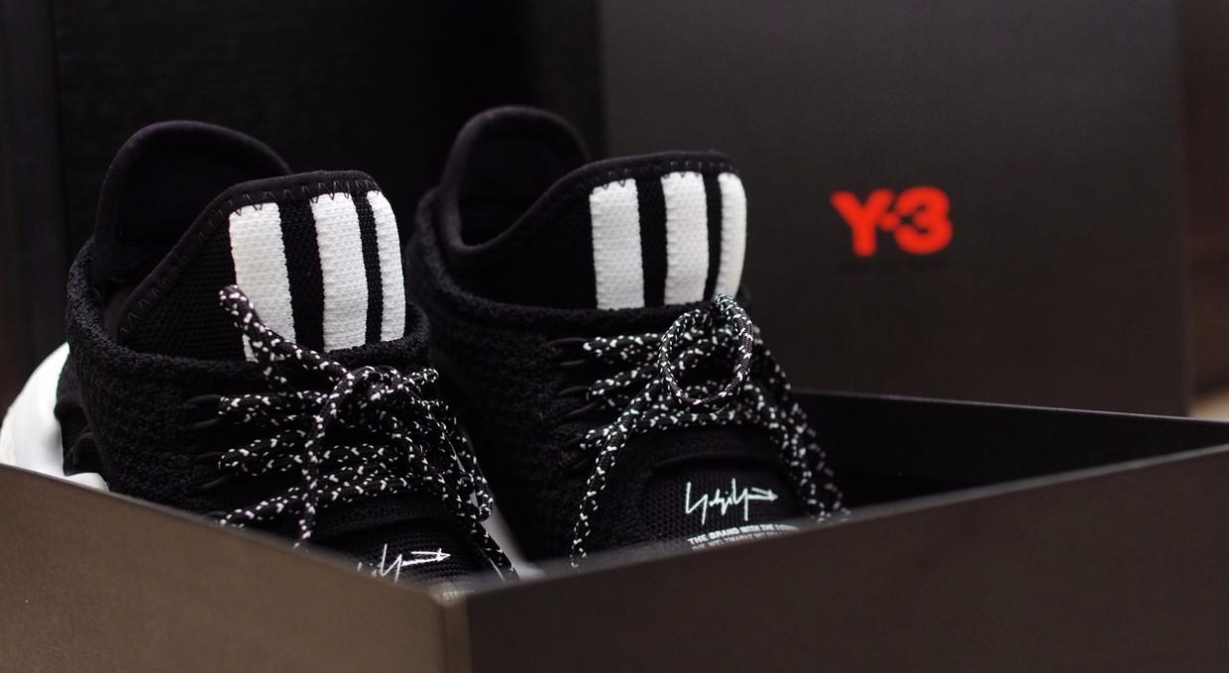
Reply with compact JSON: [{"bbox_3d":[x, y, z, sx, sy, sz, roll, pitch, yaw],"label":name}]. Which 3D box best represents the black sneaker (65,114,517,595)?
[{"bbox_3d":[-0.081,0.040,0.497,0.111,0.153,0.302,-5,21,-32],"label":"black sneaker"}]

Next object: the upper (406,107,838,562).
[{"bbox_3d":[0.015,0.026,0.555,0.111,0.153,0.302,-3,20,-28],"label":"upper"}]

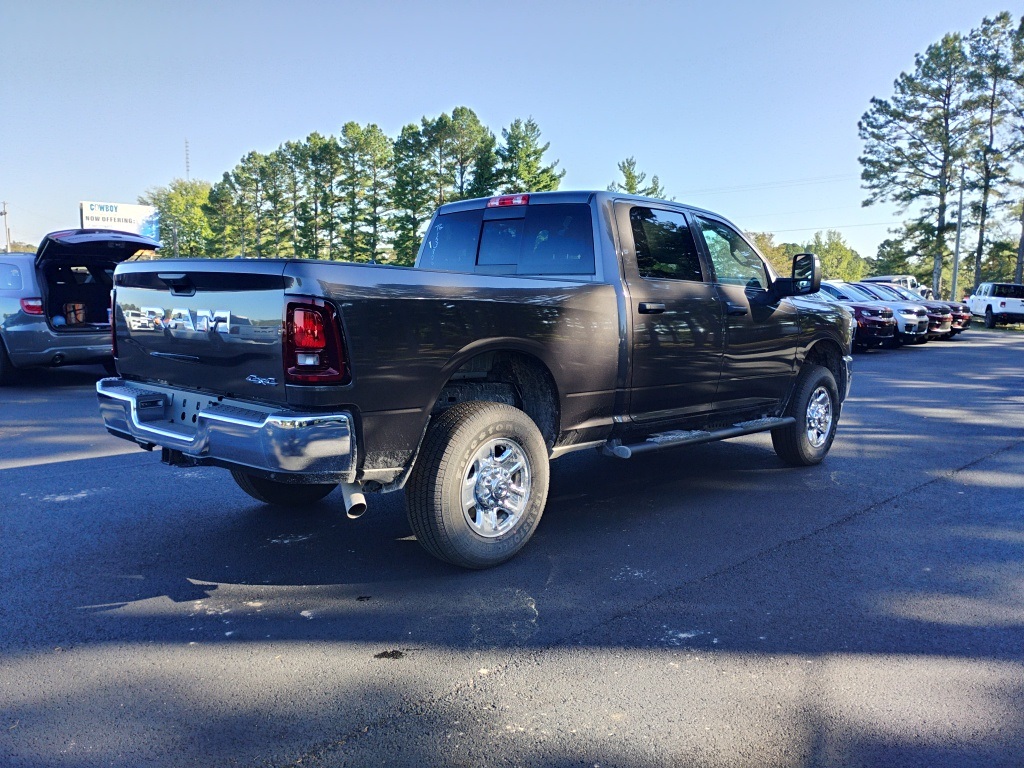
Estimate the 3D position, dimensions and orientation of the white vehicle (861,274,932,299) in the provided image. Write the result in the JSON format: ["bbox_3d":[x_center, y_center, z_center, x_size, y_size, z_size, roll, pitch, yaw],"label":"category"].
[{"bbox_3d":[17.548,-4.008,38.000,5.300,1.950,2.050,-3,7,-35],"label":"white vehicle"}]

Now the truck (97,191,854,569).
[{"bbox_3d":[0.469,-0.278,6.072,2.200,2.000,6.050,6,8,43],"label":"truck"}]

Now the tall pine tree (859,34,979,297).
[{"bbox_3d":[23.311,-11.985,47.500,6.800,16.200,6.800,1,6,0],"label":"tall pine tree"}]

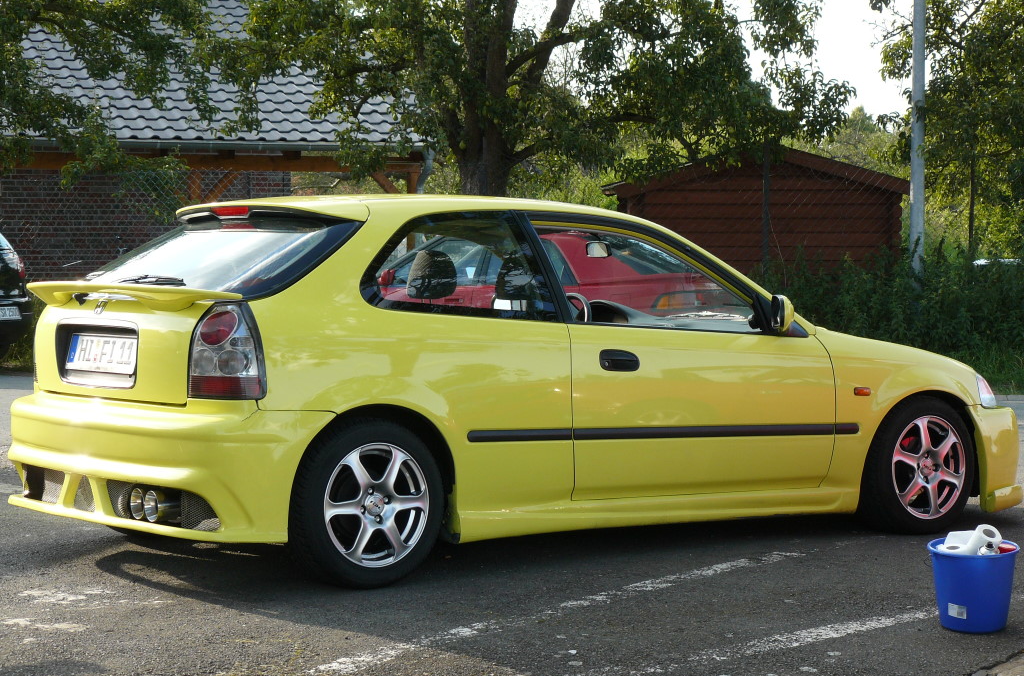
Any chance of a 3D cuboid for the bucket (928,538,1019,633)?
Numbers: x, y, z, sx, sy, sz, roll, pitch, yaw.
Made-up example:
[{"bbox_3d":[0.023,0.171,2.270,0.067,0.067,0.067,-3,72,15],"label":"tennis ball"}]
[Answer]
[{"bbox_3d":[1.421,0.770,7.194,0.280,0.237,0.280,0,3,0],"label":"bucket"}]

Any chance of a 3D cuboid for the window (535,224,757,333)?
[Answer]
[{"bbox_3d":[0.491,-0.218,8.521,0.960,0.452,0.060,-1,-22,-37],"label":"window"}]

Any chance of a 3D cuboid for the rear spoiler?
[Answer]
[{"bbox_3d":[-1.374,-0.144,8.023,0.220,0.095,1.470,-1,3,-37],"label":"rear spoiler"}]

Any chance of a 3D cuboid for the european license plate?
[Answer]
[{"bbox_3d":[-1.407,0.057,8.049,0.016,0.120,0.520,10,-4,-36],"label":"european license plate"}]

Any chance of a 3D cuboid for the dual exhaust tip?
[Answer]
[{"bbox_3d":[-1.157,0.552,7.706,0.120,0.105,0.205,-1,3,-36],"label":"dual exhaust tip"}]

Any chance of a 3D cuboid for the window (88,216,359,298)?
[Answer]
[{"bbox_3d":[-1.096,-0.286,8.223,0.570,0.100,1.300,-34,21,-31],"label":"window"}]

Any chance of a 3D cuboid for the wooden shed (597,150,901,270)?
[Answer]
[{"bbox_3d":[2.469,-0.853,24.042,2.980,2.170,2.800,1,2,0],"label":"wooden shed"}]

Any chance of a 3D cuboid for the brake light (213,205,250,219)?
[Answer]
[{"bbox_3d":[-0.986,-0.451,8.334,0.045,0.040,0.255,-1,3,-36],"label":"brake light"}]

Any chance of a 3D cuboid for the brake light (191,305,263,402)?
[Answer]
[{"bbox_3d":[-0.917,0.038,7.530,0.180,0.310,0.225,-1,3,-36],"label":"brake light"}]

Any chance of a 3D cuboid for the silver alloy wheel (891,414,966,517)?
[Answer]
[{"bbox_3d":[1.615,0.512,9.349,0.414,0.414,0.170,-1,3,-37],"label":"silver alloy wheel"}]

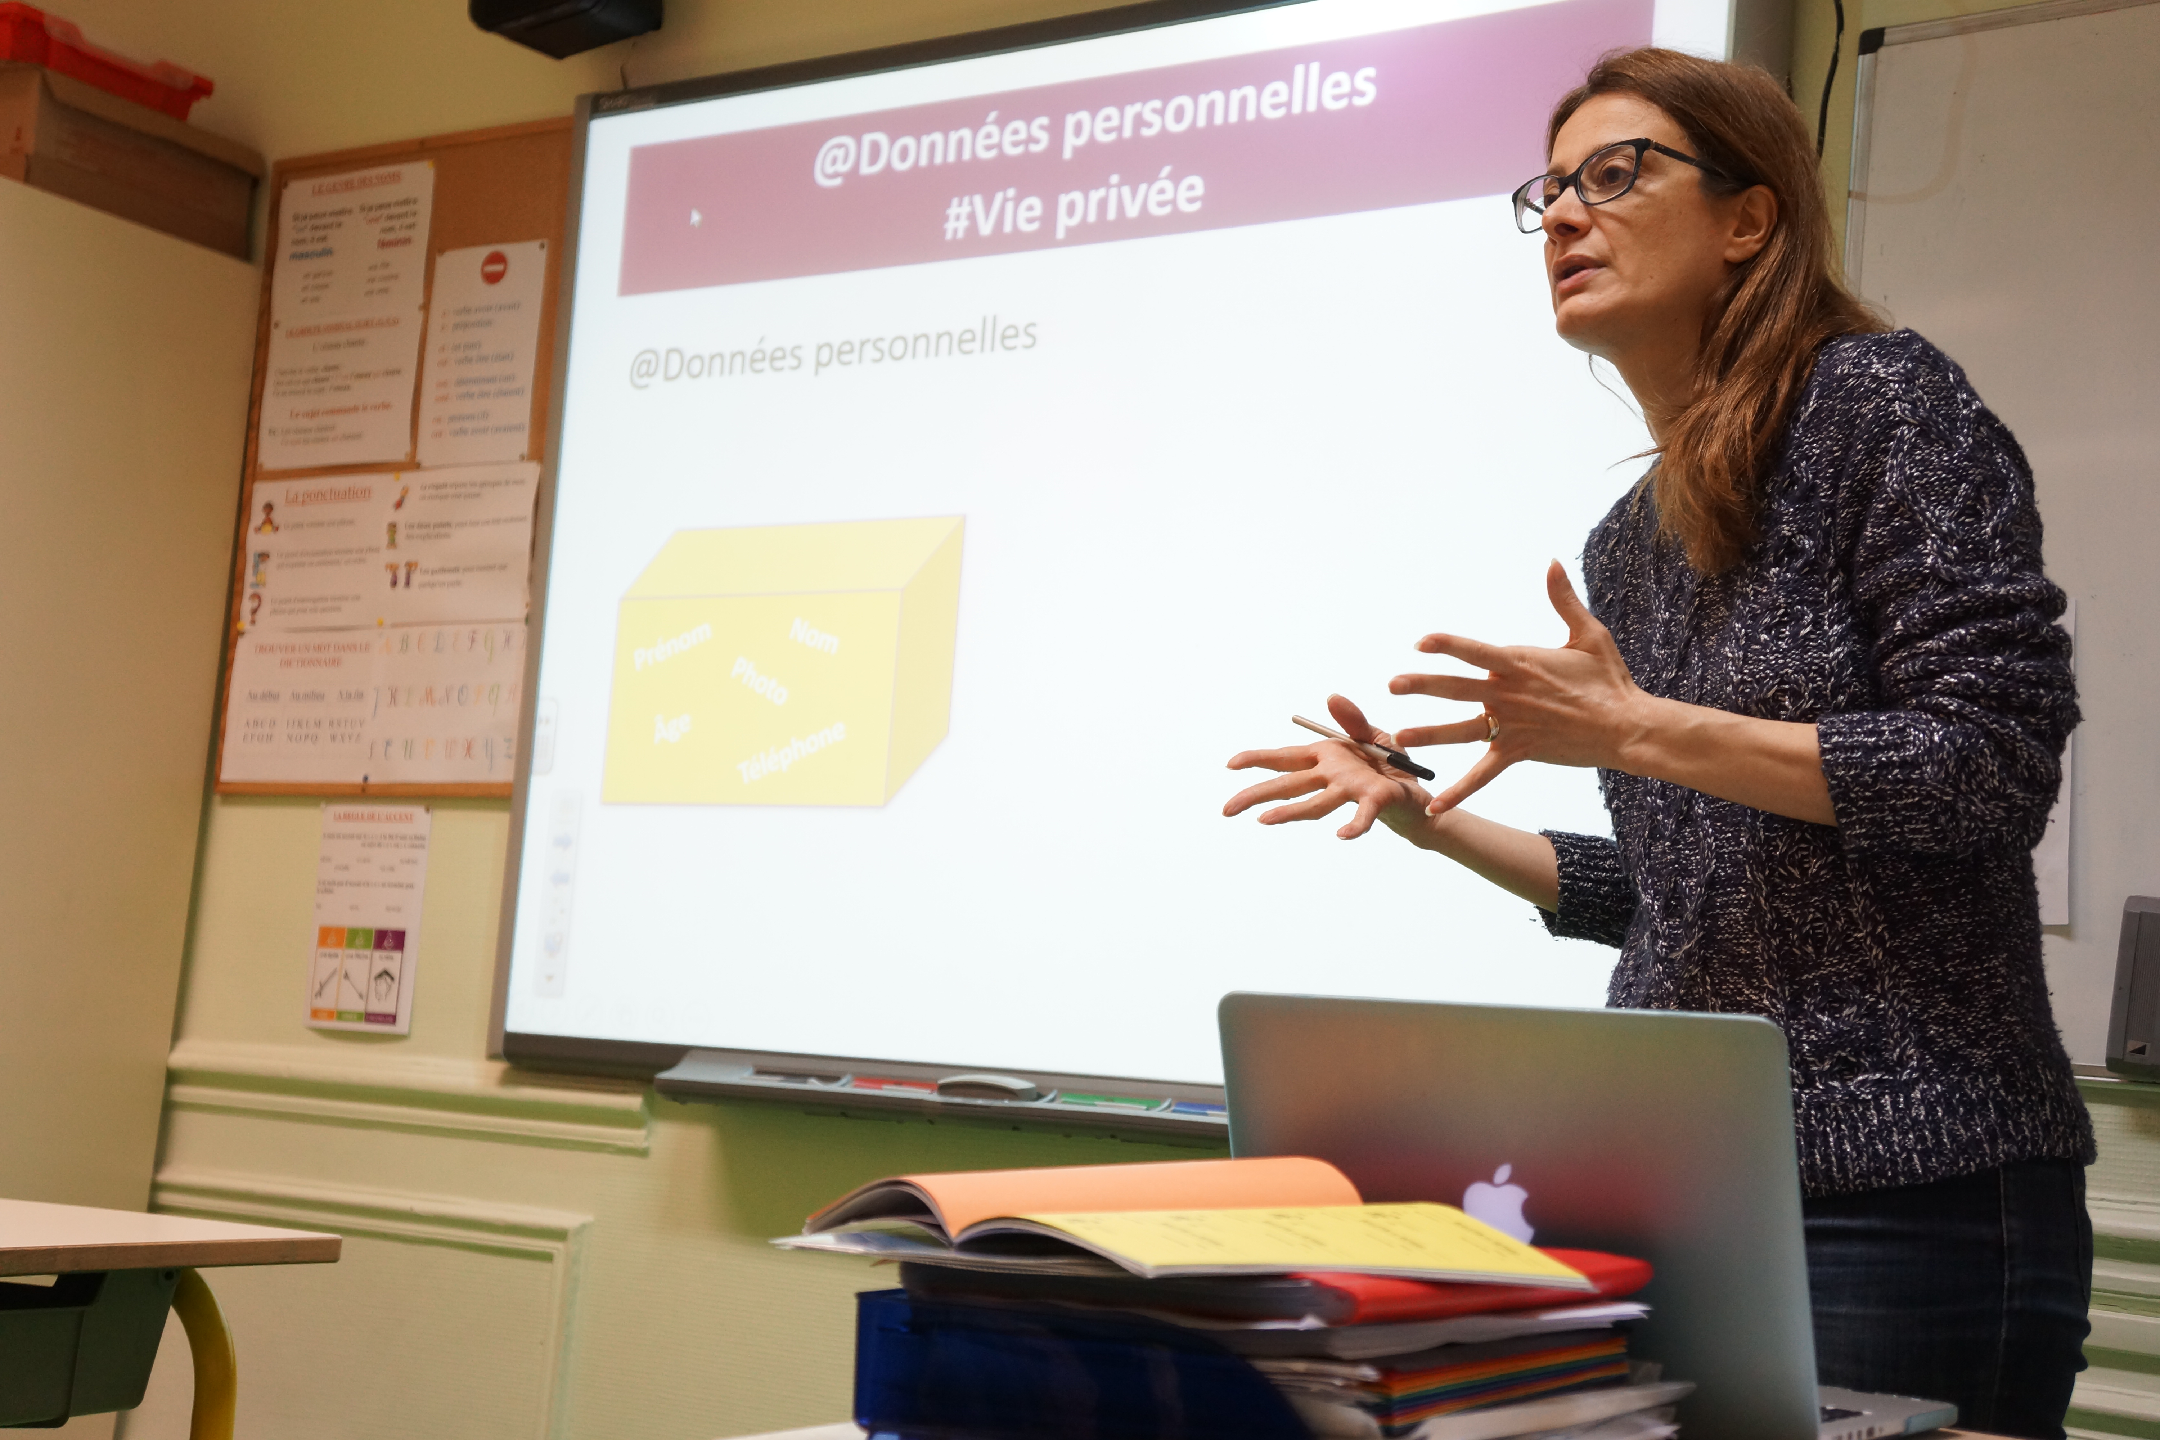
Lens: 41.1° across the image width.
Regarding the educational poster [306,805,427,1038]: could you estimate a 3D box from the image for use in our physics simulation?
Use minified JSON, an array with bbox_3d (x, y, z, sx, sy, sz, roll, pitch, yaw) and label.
[{"bbox_3d":[-0.955,0.263,3.830,0.210,0.297,0.010,-1,-8,34],"label":"educational poster"}]

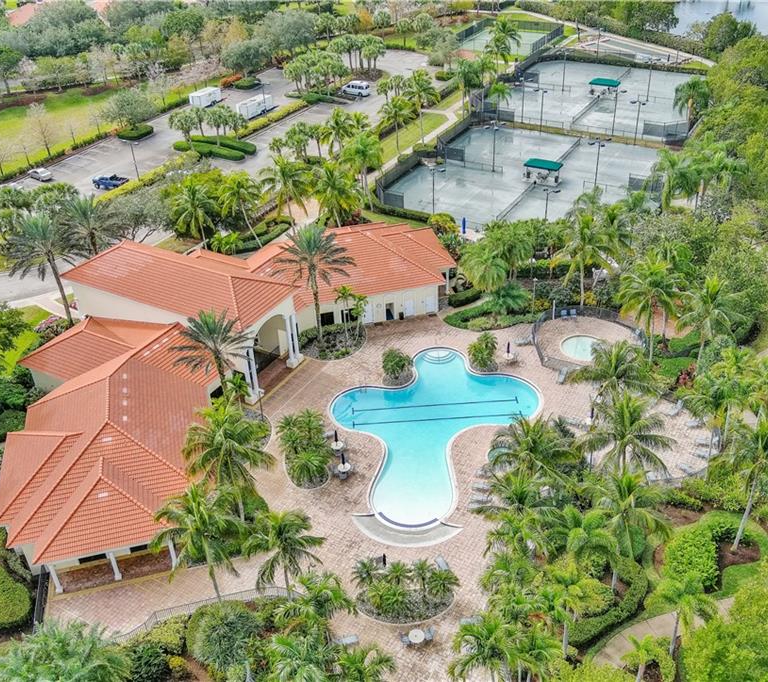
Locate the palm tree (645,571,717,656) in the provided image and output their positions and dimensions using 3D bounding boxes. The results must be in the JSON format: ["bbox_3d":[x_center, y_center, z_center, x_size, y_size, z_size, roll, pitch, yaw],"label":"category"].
[{"bbox_3d":[17.776,17.339,50.061,4.391,6.582,4.171,13,37,23],"label":"palm tree"}]

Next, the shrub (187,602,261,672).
[{"bbox_3d":[-10.350,19.121,53.177,4.500,2.800,4.100,-3,33,0],"label":"shrub"}]

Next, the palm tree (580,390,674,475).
[{"bbox_3d":[17.214,8.886,58.948,6.800,9.800,6.800,-3,33,0],"label":"palm tree"}]

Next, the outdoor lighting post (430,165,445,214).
[{"bbox_3d":[6.680,-19.097,106.325,1.700,6.700,1.200,16,38,26],"label":"outdoor lighting post"}]

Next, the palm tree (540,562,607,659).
[{"bbox_3d":[10.893,16.711,50.294,3.500,8.100,3.500,-3,33,0],"label":"palm tree"}]

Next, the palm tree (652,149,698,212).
[{"bbox_3d":[38.703,-20.963,110.255,5.432,9.071,5.269,-3,33,0],"label":"palm tree"}]

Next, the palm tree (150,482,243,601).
[{"bbox_3d":[-11.625,13.882,53.646,6.102,10.878,5.797,-13,35,-15],"label":"palm tree"}]

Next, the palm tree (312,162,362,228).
[{"bbox_3d":[-5.742,-16.436,100.315,6.200,9.200,6.200,-3,33,0],"label":"palm tree"}]

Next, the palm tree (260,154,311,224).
[{"bbox_3d":[-11.932,-16.831,100.564,6.300,10.900,6.300,-3,33,0],"label":"palm tree"}]

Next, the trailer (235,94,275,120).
[{"bbox_3d":[-22.891,-41.502,146.536,2.350,2.560,6.600,16,38,26],"label":"trailer"}]

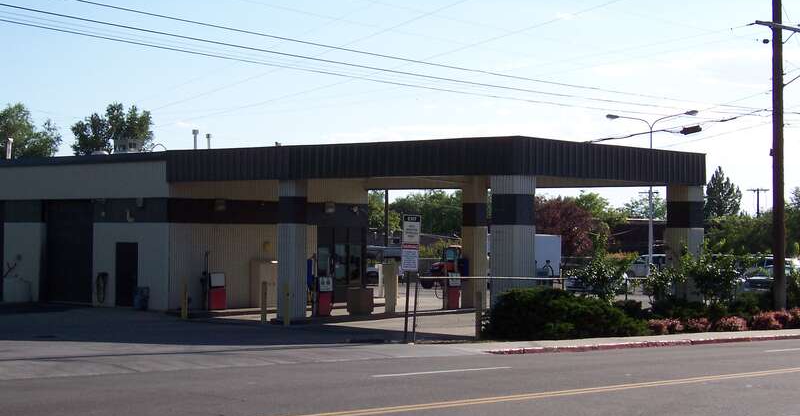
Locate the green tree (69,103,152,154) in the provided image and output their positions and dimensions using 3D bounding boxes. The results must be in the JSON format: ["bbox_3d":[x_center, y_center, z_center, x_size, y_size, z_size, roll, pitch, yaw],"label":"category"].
[{"bbox_3d":[-18.246,-1.576,88.000,6.000,10.238,5.800,1,-1,-11],"label":"green tree"}]

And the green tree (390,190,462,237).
[{"bbox_3d":[2.102,1.634,110.000,6.000,6.043,5.800,0,-1,1],"label":"green tree"}]

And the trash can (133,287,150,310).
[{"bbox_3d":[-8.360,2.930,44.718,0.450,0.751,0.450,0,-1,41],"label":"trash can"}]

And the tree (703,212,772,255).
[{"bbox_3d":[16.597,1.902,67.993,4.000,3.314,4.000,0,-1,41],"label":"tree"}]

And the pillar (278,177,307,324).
[{"bbox_3d":[-3.245,1.269,41.931,0.660,4.202,0.600,0,-1,41],"label":"pillar"}]

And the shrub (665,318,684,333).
[{"bbox_3d":[6.767,2.908,34.120,0.460,0.352,0.460,1,-1,0],"label":"shrub"}]

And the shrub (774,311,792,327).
[{"bbox_3d":[10.848,3.154,39.309,0.580,0.467,0.620,0,-1,41],"label":"shrub"}]

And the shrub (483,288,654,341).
[{"bbox_3d":[3.971,2.389,32.373,2.350,1.107,5.100,0,-1,41],"label":"shrub"}]

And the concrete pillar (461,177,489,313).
[{"bbox_3d":[2.601,1.317,47.900,0.580,4.430,0.780,0,-1,39],"label":"concrete pillar"}]

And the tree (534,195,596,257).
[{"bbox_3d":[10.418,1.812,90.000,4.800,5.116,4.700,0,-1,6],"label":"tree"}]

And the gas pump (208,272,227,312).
[{"bbox_3d":[-5.528,2.523,42.000,0.340,1.139,0.540,0,-1,39],"label":"gas pump"}]

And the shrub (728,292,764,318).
[{"bbox_3d":[10.170,2.960,40.738,1.000,0.924,1.100,0,-1,41],"label":"shrub"}]

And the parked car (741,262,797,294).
[{"bbox_3d":[16.921,3.238,63.500,1.780,1.450,4.600,0,-1,30],"label":"parked car"}]

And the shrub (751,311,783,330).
[{"bbox_3d":[10.073,3.073,38.046,0.800,0.493,0.950,0,-1,41],"label":"shrub"}]

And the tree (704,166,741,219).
[{"bbox_3d":[27.823,0.734,120.000,3.500,8.649,3.400,0,-1,13],"label":"tree"}]

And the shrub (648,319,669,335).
[{"bbox_3d":[6.217,2.859,33.417,0.500,0.367,0.500,1,-1,0],"label":"shrub"}]

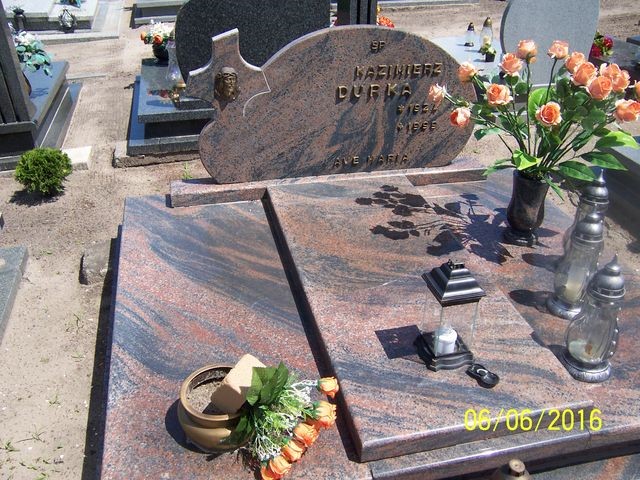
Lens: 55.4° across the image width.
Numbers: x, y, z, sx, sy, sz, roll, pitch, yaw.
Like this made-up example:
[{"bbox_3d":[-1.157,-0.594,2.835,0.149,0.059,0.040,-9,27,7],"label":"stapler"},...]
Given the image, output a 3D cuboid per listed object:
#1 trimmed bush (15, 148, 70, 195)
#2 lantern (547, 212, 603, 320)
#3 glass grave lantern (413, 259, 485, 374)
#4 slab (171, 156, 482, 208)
[{"bbox_3d":[-1.460,-0.362,3.221,0.330,0.280,0.320,-6,32,-12],"label":"trimmed bush"},{"bbox_3d":[0.847,0.064,1.980,0.135,0.390,0.135,-6,32,-12],"label":"lantern"},{"bbox_3d":[0.362,0.196,1.697,0.132,0.310,0.132,-9,32,-16],"label":"glass grave lantern"},{"bbox_3d":[0.070,-0.276,2.846,1.480,0.060,0.150,-6,32,-12],"label":"slab"}]

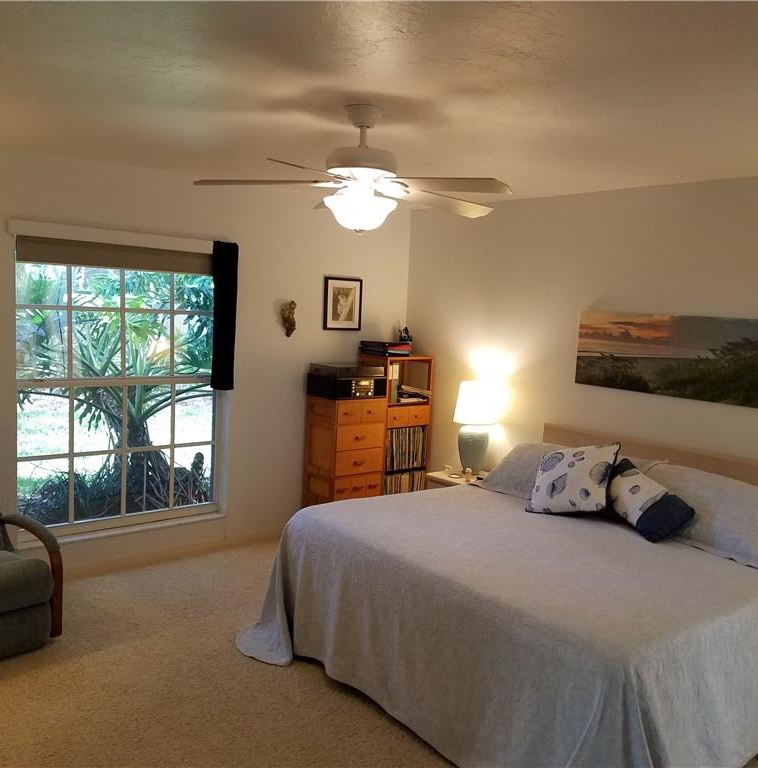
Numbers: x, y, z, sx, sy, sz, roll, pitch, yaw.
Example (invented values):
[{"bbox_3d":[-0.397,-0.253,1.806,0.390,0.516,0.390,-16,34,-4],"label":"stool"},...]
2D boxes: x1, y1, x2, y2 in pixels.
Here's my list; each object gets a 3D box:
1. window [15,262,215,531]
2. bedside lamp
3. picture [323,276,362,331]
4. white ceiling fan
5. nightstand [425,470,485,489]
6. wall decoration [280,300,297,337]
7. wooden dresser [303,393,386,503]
[{"bbox_3d":[-1.544,0.068,4.705,1.280,1.620,0.110,-3,8,-41],"label":"window"},{"bbox_3d":[0.661,0.301,5.313,0.330,0.635,0.330,2,6,0],"label":"bedside lamp"},{"bbox_3d":[-0.261,-0.583,5.638,0.347,0.382,0.025,-3,8,-41],"label":"picture"},{"bbox_3d":[-0.061,-0.798,2.884,1.290,0.470,1.290,-3,8,-41],"label":"white ceiling fan"},{"bbox_3d":[0.682,0.918,5.211,0.480,0.560,0.540,-3,8,-41],"label":"nightstand"},{"bbox_3d":[-0.613,-0.449,5.309,0.110,0.250,0.085,-3,8,-41],"label":"wall decoration"},{"bbox_3d":[-0.250,0.603,5.556,0.425,1.035,0.350,-2,8,-38],"label":"wooden dresser"}]

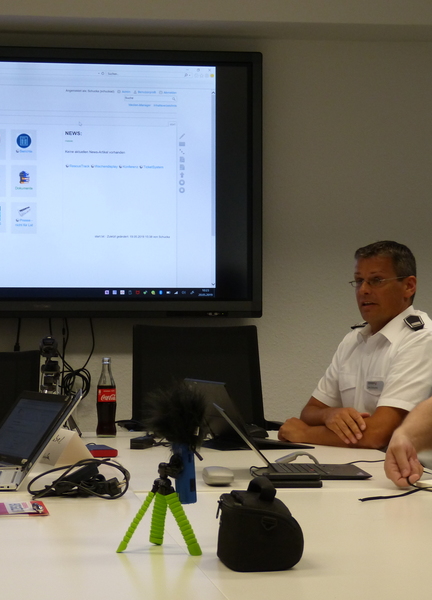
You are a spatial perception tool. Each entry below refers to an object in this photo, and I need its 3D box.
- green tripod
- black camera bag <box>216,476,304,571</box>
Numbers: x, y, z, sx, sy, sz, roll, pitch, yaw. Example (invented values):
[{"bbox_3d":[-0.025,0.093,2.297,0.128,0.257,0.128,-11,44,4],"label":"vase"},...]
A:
[{"bbox_3d":[-0.096,0.343,3.010,0.138,0.151,0.138,0,0,0],"label":"green tripod"},{"bbox_3d":[0.072,0.350,2.867,0.113,0.138,0.160,0,0,-10],"label":"black camera bag"}]

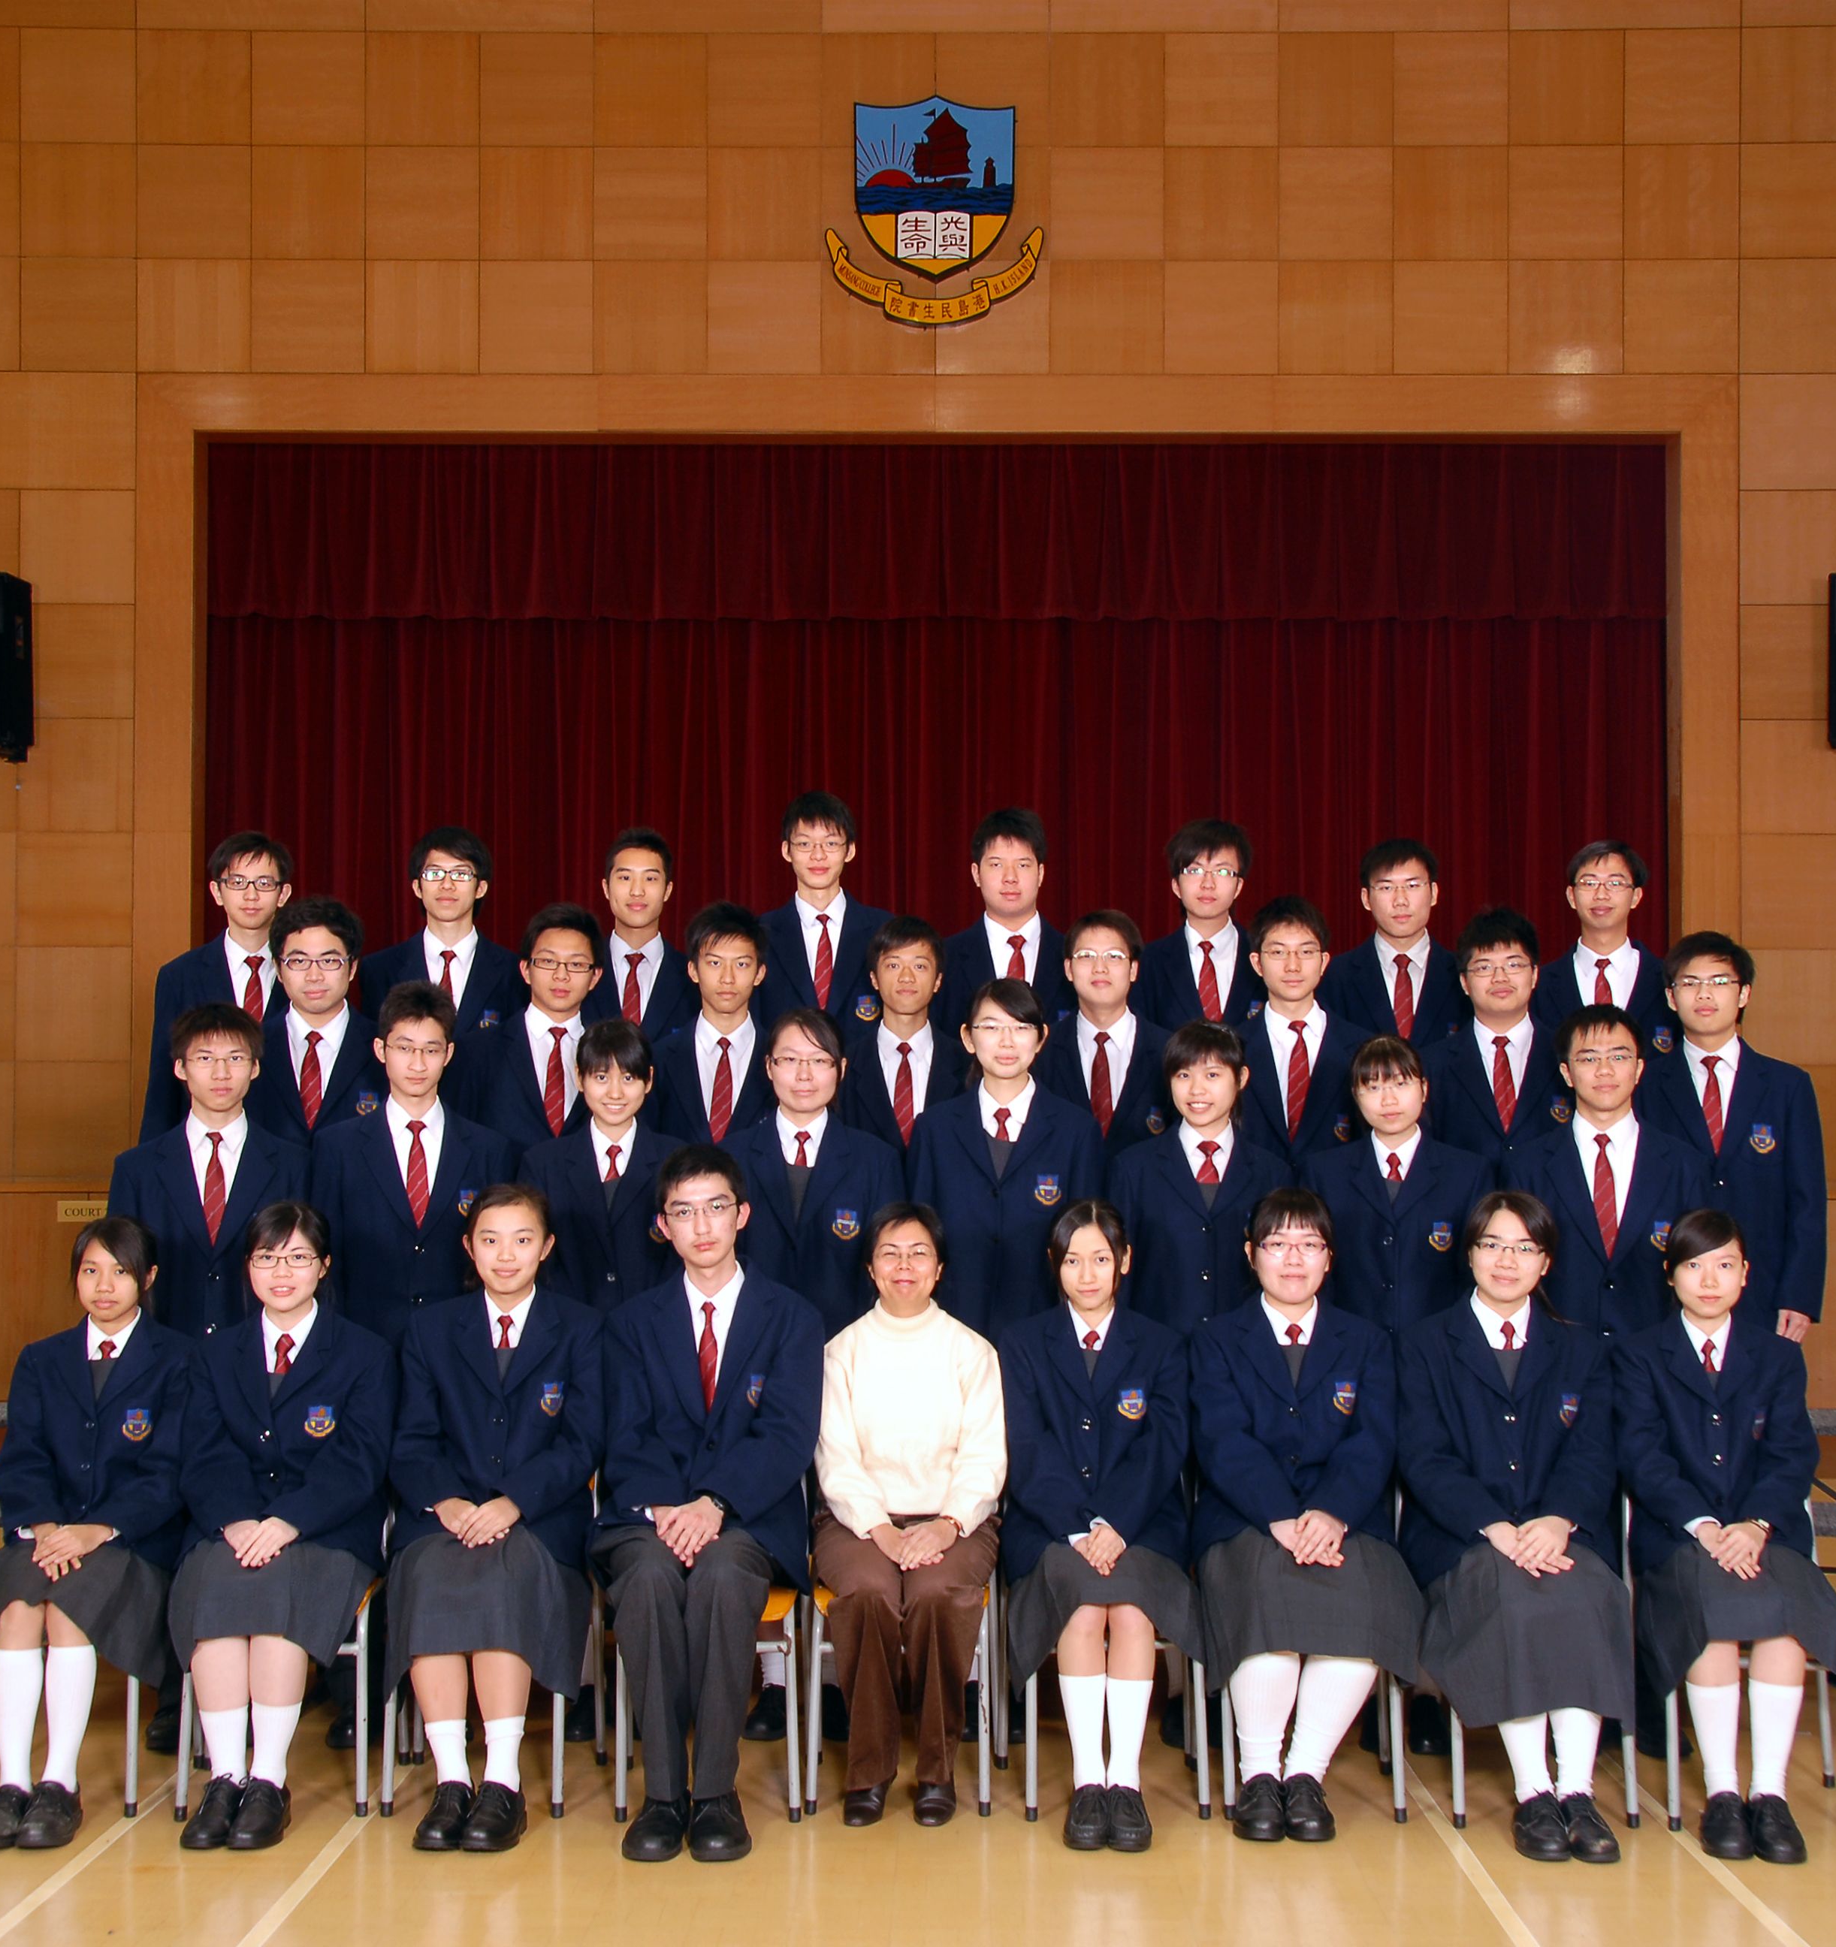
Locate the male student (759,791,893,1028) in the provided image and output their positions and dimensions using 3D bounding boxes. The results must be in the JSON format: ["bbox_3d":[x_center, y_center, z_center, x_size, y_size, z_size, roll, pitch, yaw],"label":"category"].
[{"bbox_3d":[-0.241,0.434,6.207,0.470,1.806,0.300,0,-3,-1],"label":"male student"}]

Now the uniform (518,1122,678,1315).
[{"bbox_3d":[-0.711,0.672,5.689,0.440,0.660,0.270,0,-3,-7],"label":"uniform"}]

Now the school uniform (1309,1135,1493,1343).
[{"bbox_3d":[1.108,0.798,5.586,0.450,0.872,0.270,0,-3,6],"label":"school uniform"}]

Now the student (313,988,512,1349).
[{"bbox_3d":[-1.129,0.863,5.445,0.480,1.697,0.310,0,-3,-9],"label":"student"}]

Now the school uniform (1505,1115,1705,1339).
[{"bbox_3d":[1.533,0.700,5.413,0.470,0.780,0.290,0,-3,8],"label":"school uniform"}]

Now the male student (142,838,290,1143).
[{"bbox_3d":[-1.722,0.489,6.203,0.510,1.693,0.300,1,-3,-11],"label":"male student"}]

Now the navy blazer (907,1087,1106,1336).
[{"bbox_3d":[0.203,0.581,5.479,0.450,0.680,0.280,0,-3,2],"label":"navy blazer"}]

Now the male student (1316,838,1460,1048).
[{"bbox_3d":[1.270,0.506,6.381,0.490,1.738,0.300,-1,-3,11],"label":"male student"}]

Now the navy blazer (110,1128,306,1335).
[{"bbox_3d":[-1.652,0.700,5.648,0.480,0.720,0.280,1,-3,-16],"label":"navy blazer"}]

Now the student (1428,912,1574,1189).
[{"bbox_3d":[1.429,0.694,5.918,0.490,1.715,0.310,-1,-3,13],"label":"student"}]

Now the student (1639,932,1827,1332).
[{"bbox_3d":[1.932,0.719,5.777,0.490,1.648,0.300,-1,-3,18],"label":"student"}]

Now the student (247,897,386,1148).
[{"bbox_3d":[-1.431,0.665,5.755,0.480,1.701,0.310,0,-3,-10],"label":"student"}]

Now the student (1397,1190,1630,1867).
[{"bbox_3d":[1.193,1.065,4.910,0.450,1.243,0.660,0,-3,9],"label":"student"}]

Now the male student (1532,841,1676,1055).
[{"bbox_3d":[1.765,0.495,6.203,0.480,1.682,0.290,-1,-3,10],"label":"male student"}]

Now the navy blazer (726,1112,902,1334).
[{"bbox_3d":[-0.244,0.672,5.592,0.450,0.683,0.270,0,-3,-2],"label":"navy blazer"}]

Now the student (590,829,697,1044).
[{"bbox_3d":[-0.729,0.480,6.273,0.480,1.719,0.290,0,-3,-4],"label":"student"}]

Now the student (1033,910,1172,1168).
[{"bbox_3d":[0.461,0.687,5.932,0.480,1.689,0.290,0,-3,3],"label":"student"}]

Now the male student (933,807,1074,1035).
[{"bbox_3d":[0.257,0.466,6.434,0.500,1.823,0.310,0,-3,2],"label":"male student"}]

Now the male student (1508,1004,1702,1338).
[{"bbox_3d":[1.581,0.900,5.535,0.480,1.667,0.300,-1,-3,16],"label":"male student"}]

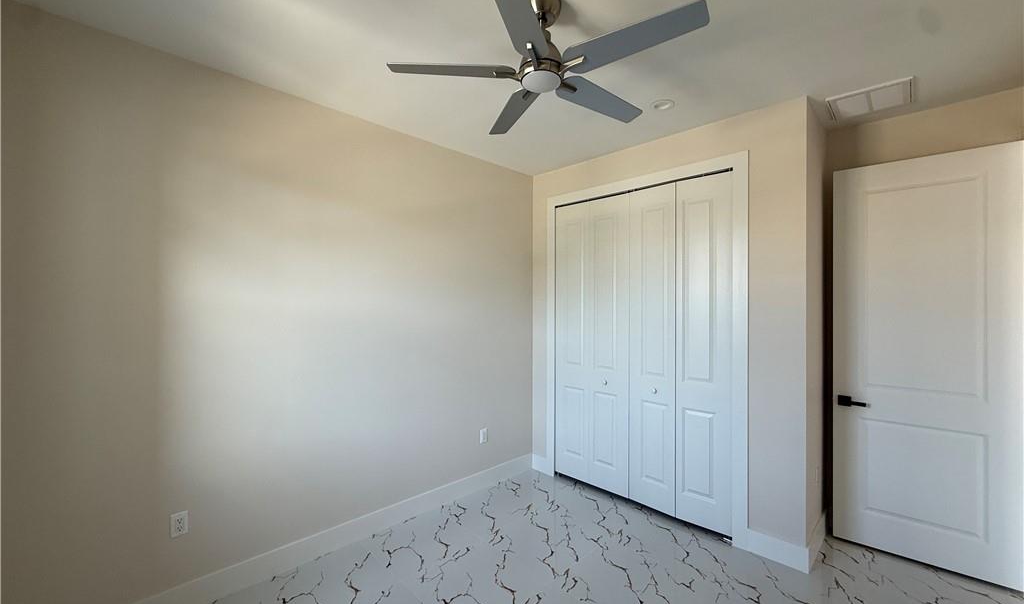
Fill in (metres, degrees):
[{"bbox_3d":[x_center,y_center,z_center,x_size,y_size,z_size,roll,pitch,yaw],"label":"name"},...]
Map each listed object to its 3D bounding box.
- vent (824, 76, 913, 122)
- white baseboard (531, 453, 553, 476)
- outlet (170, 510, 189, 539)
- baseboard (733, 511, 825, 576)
[{"bbox_3d":[2.167,-1.202,2.511,0.384,0.022,0.424,0,0,45],"label":"vent"},{"bbox_3d":[0.289,1.524,3.890,0.250,0.142,0.018,0,0,45],"label":"white baseboard"},{"bbox_3d":[-1.671,1.118,2.081,0.009,0.114,0.069,0,0,45],"label":"outlet"},{"bbox_3d":[1.814,1.526,2.789,0.412,0.142,0.593,0,0,45],"label":"baseboard"}]

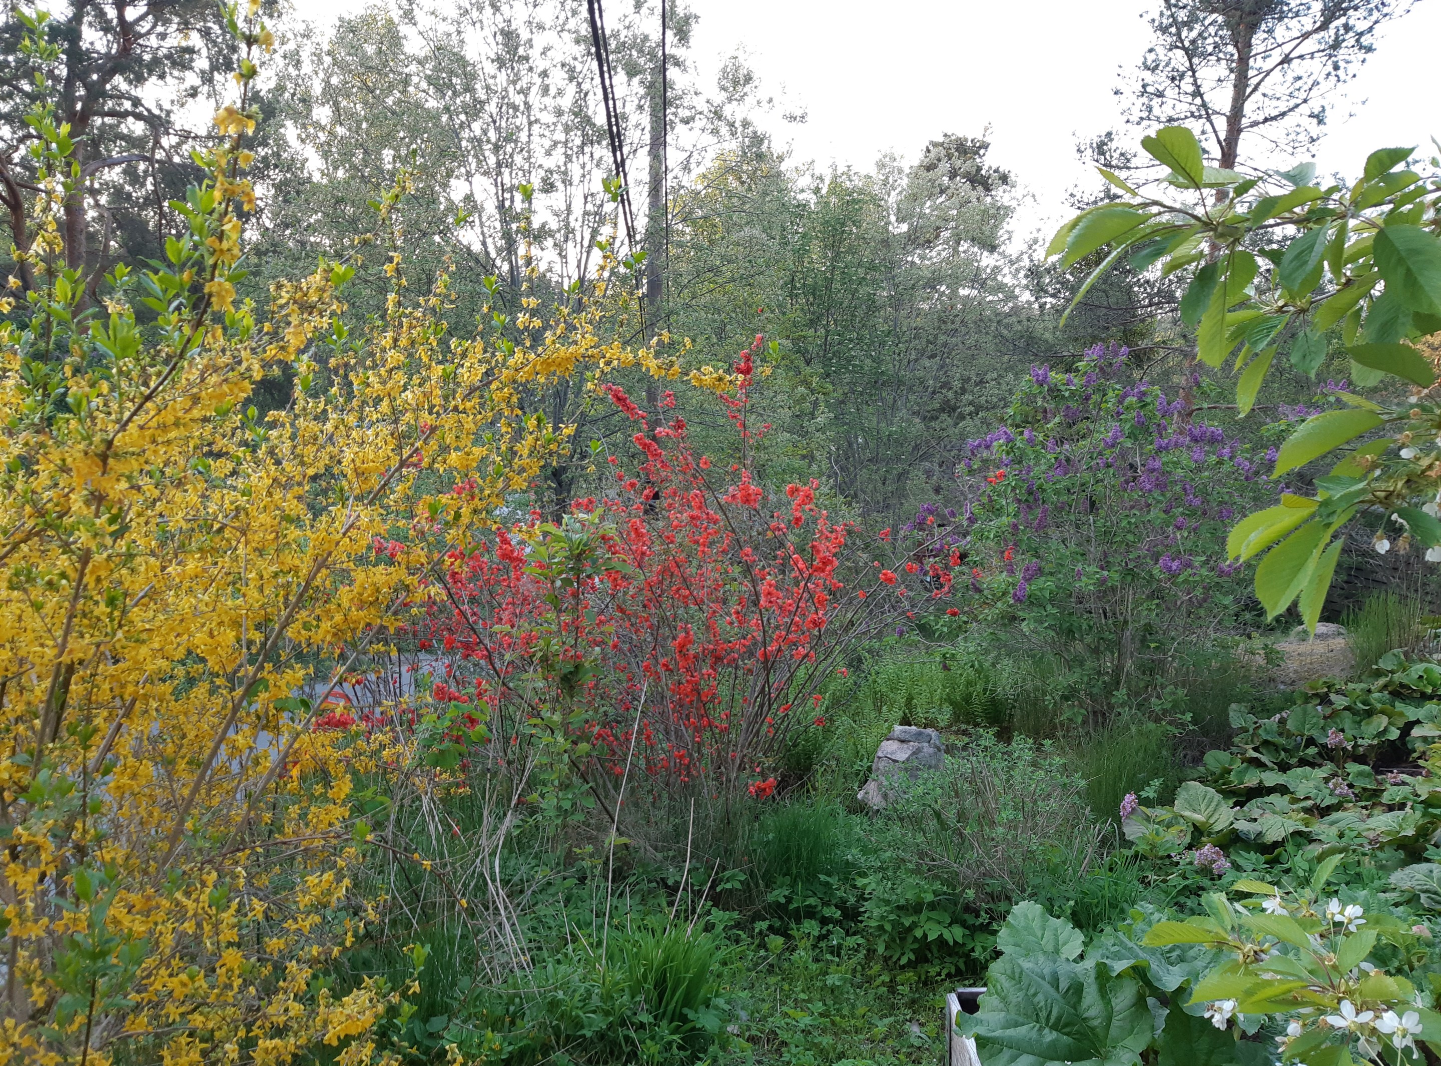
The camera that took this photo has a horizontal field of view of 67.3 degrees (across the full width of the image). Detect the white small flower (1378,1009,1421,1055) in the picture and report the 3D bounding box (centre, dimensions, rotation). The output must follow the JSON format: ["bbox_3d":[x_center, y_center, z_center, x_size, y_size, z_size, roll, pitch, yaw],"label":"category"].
[{"bbox_3d":[0.502,0.369,0.800,0.031,0.031,0.022,0,2,0],"label":"white small flower"}]

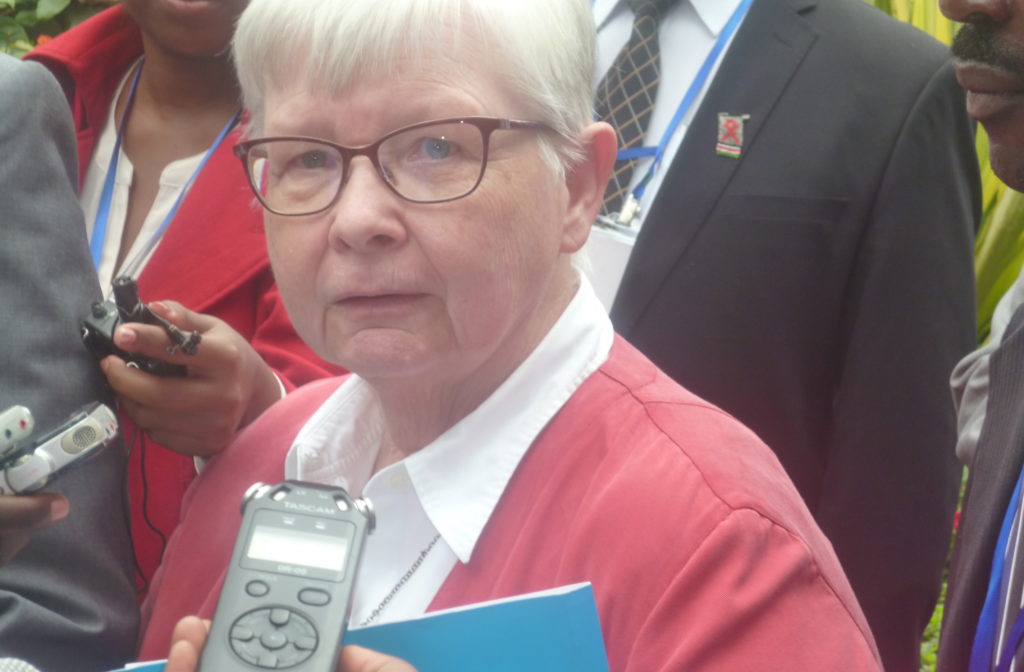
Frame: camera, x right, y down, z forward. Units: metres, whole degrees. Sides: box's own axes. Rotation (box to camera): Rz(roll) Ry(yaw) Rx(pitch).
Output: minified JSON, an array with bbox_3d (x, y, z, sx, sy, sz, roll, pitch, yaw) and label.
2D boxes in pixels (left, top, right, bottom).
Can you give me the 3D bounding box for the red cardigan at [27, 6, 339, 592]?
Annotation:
[{"bbox_3d":[-0.250,0.060,1.770,0.480,0.660,0.330,5,3,11],"label":"red cardigan"}]

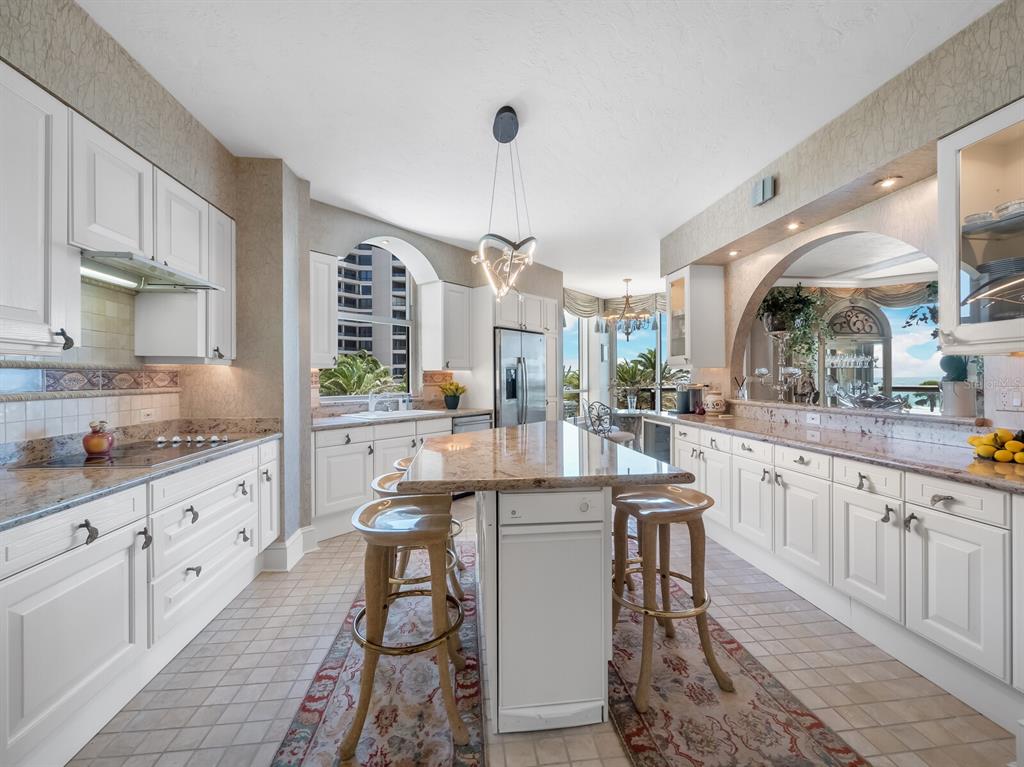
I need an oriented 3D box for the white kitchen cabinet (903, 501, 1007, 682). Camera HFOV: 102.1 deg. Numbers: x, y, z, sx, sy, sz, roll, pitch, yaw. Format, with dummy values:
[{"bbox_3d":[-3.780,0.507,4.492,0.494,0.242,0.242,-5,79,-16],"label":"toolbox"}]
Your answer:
[{"bbox_3d":[1.996,0.806,1.678,0.500,0.550,0.355,0,0,-7],"label":"white kitchen cabinet"}]

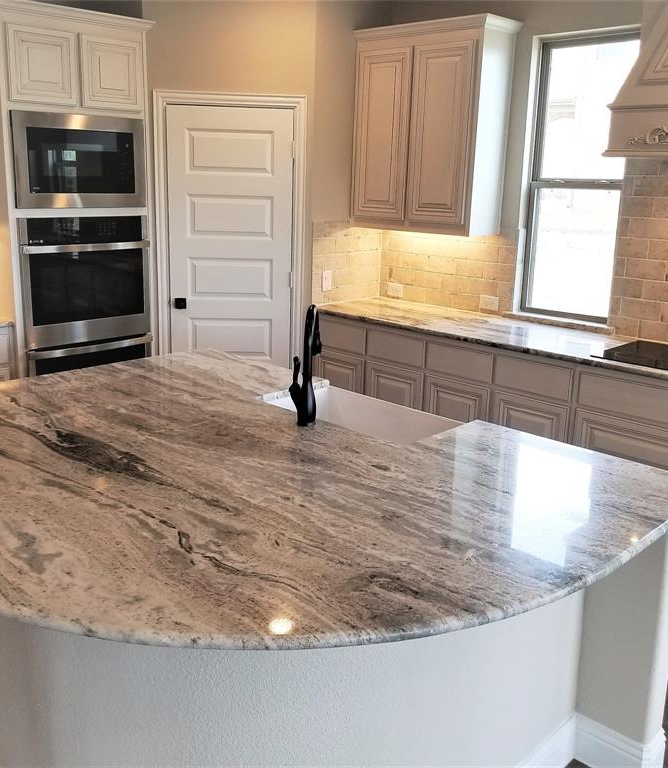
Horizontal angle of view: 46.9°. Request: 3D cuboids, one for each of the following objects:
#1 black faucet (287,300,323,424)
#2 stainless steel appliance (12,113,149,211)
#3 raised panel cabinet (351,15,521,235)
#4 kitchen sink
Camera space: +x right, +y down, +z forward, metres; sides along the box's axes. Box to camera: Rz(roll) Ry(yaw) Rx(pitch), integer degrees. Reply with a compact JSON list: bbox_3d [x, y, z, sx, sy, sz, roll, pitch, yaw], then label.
[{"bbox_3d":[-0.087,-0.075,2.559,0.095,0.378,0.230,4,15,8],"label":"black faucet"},{"bbox_3d":[-1.484,-1.218,4.217,0.421,0.472,0.768,15,20,40],"label":"stainless steel appliance"},{"bbox_3d":[0.559,-1.493,4.582,0.959,1.147,0.406,15,20,40],"label":"raised panel cabinet"},{"bbox_3d":[0.103,0.226,2.743,0.737,0.242,0.433,15,20,40],"label":"kitchen sink"}]

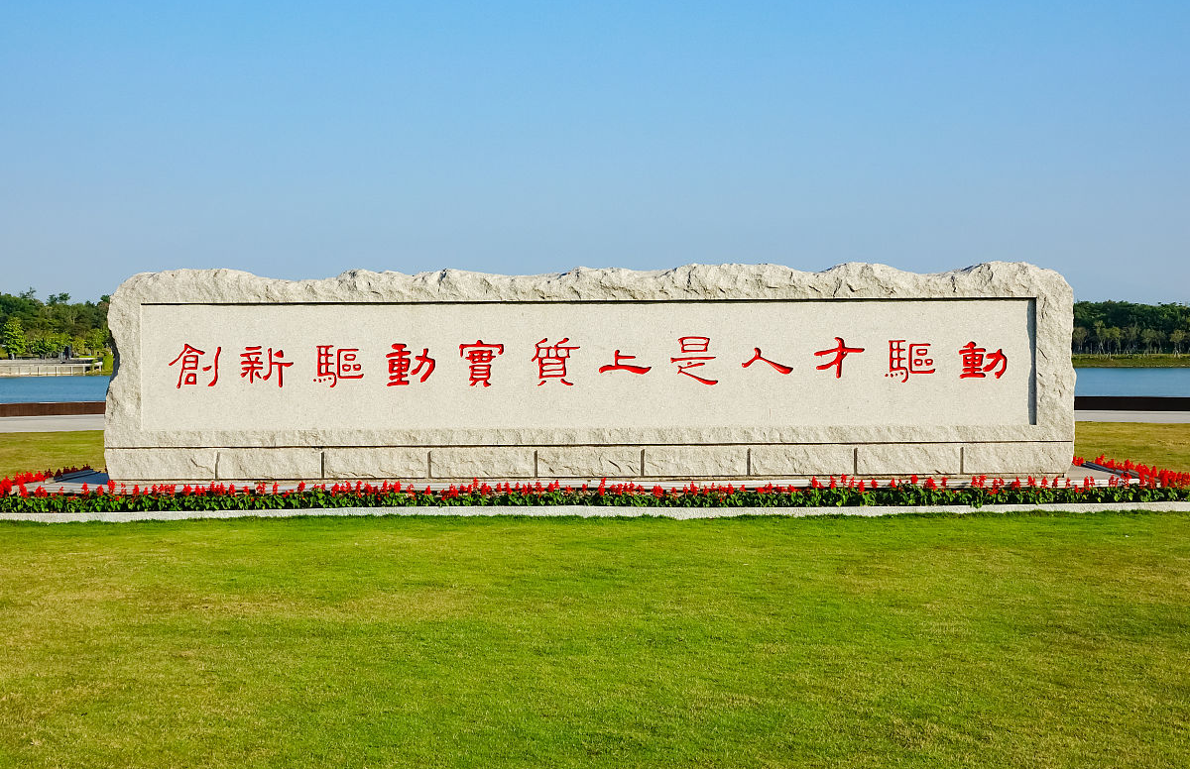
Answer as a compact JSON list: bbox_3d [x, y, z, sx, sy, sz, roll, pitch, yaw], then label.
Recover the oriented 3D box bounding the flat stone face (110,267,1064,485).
[{"bbox_3d":[-0.060,-0.180,21.950,12.100,2.700,1.350,0,1,0],"label":"flat stone face"}]

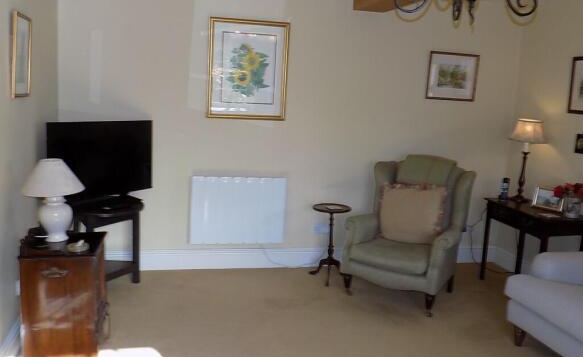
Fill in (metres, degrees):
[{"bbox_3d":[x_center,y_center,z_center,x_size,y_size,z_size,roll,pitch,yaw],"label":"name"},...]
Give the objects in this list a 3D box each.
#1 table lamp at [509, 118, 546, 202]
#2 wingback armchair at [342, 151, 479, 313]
[{"bbox_3d":[1.998,-0.150,4.338,0.307,0.708,0.307,1,9,-13],"label":"table lamp"},{"bbox_3d":[0.921,0.372,3.936,0.801,1.065,0.815,9,10,32],"label":"wingback armchair"}]

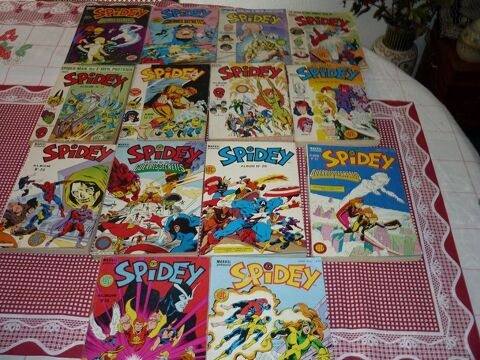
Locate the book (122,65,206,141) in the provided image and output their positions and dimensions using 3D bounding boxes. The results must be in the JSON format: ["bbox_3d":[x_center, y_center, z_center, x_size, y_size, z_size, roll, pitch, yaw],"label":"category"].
[{"bbox_3d":[-0.152,-0.167,0.972,0.170,0.014,0.247,0,49,0],"label":"book"}]

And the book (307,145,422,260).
[{"bbox_3d":[0.207,0.033,0.803,0.170,0.014,0.247,3,49,2],"label":"book"}]

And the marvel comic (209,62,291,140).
[{"bbox_3d":[0.020,-0.169,0.976,0.170,0.014,0.247,-1,49,-1],"label":"marvel comic"}]

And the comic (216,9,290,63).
[{"bbox_3d":[0.034,-0.354,1.135,0.170,0.014,0.247,0,49,0],"label":"comic"}]

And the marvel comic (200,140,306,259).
[{"bbox_3d":[0.021,0.026,0.807,0.170,0.014,0.247,0,49,0],"label":"marvel comic"}]

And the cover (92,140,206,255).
[{"bbox_3d":[-0.151,0.025,0.807,0.170,0.014,0.247,0,49,0],"label":"cover"}]

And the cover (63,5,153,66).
[{"bbox_3d":[-0.320,-0.362,1.139,0.170,0.014,0.247,-1,49,-1],"label":"cover"}]

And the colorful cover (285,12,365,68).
[{"bbox_3d":[0.207,-0.346,1.129,0.170,0.014,0.247,1,49,1],"label":"colorful cover"}]

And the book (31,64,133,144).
[{"bbox_3d":[-0.324,-0.164,0.969,0.170,0.014,0.247,1,49,0],"label":"book"}]

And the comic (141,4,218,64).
[{"bbox_3d":[-0.143,-0.357,1.136,0.170,0.014,0.247,0,49,0],"label":"comic"}]

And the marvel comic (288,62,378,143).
[{"bbox_3d":[0.190,-0.164,0.972,0.170,0.014,0.247,0,49,0],"label":"marvel comic"}]

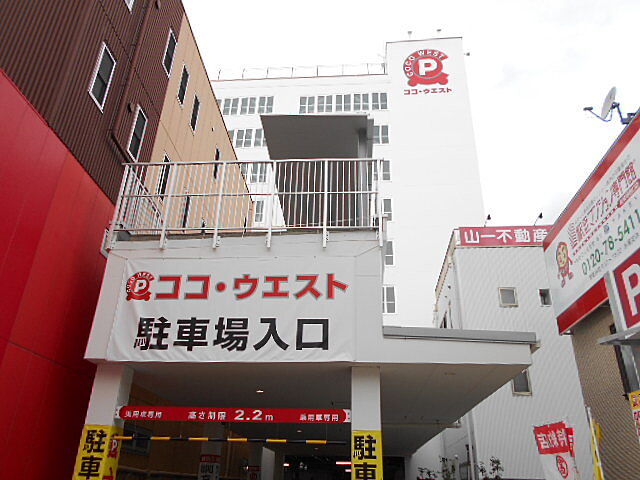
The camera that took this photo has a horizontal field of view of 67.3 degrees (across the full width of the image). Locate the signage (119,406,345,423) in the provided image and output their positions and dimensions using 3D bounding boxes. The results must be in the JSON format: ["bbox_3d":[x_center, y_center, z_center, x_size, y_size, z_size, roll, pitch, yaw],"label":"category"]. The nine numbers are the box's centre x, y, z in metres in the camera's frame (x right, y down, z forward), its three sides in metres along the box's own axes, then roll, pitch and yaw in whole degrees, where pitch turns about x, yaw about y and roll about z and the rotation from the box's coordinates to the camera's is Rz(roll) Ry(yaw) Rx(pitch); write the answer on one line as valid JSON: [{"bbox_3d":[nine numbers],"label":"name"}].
[{"bbox_3d":[-1.439,2.825,7.787,3.877,0.208,0.070,-1,-27,6],"label":"signage"}]

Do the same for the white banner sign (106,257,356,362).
[{"bbox_3d":[-1.480,1.154,8.236,4.184,1.839,0.040,-1,-27,6],"label":"white banner sign"}]

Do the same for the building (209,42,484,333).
[{"bbox_3d":[0.634,2.125,39.669,22.707,34.825,14.000,-1,-27,6],"label":"building"}]

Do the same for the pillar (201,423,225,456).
[{"bbox_3d":[-3.052,6.403,13.112,0.460,3.278,0.460,-1,-27,6],"label":"pillar"}]

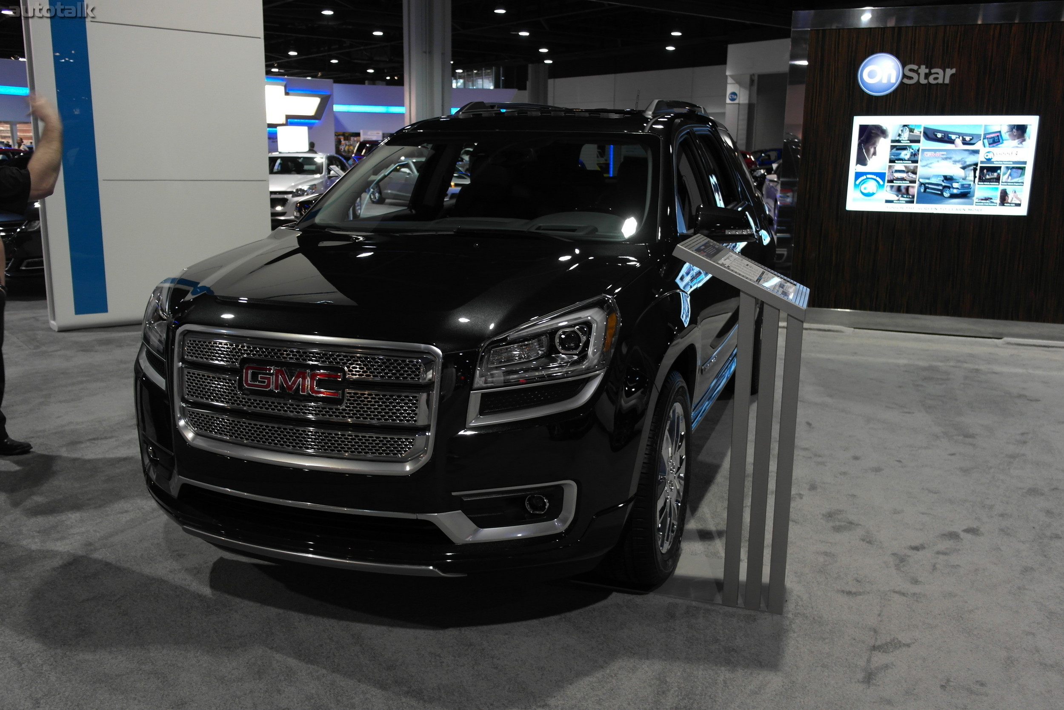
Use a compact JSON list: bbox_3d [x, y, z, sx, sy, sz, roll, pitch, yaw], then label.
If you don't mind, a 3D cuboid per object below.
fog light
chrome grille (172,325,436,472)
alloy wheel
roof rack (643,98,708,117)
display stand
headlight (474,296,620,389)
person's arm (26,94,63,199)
[{"bbox_3d":[0.021,0.427,2.556,0.068,0.064,0.050,5,12,19],"label":"fog light"},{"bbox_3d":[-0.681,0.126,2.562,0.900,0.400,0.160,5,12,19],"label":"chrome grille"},{"bbox_3d":[0.421,0.427,3.157,0.180,0.540,0.540,5,12,19],"label":"alloy wheel"},{"bbox_3d":[0.842,-1.352,4.991,0.090,0.130,1.700,5,12,19],"label":"roof rack"},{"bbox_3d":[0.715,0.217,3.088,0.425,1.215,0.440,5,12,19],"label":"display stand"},{"bbox_3d":[0.056,-0.049,2.551,0.345,0.235,0.400,5,12,19],"label":"headlight"},{"bbox_3d":[-2.284,-0.970,4.150,0.170,0.490,0.150,1,11,0],"label":"person's arm"}]

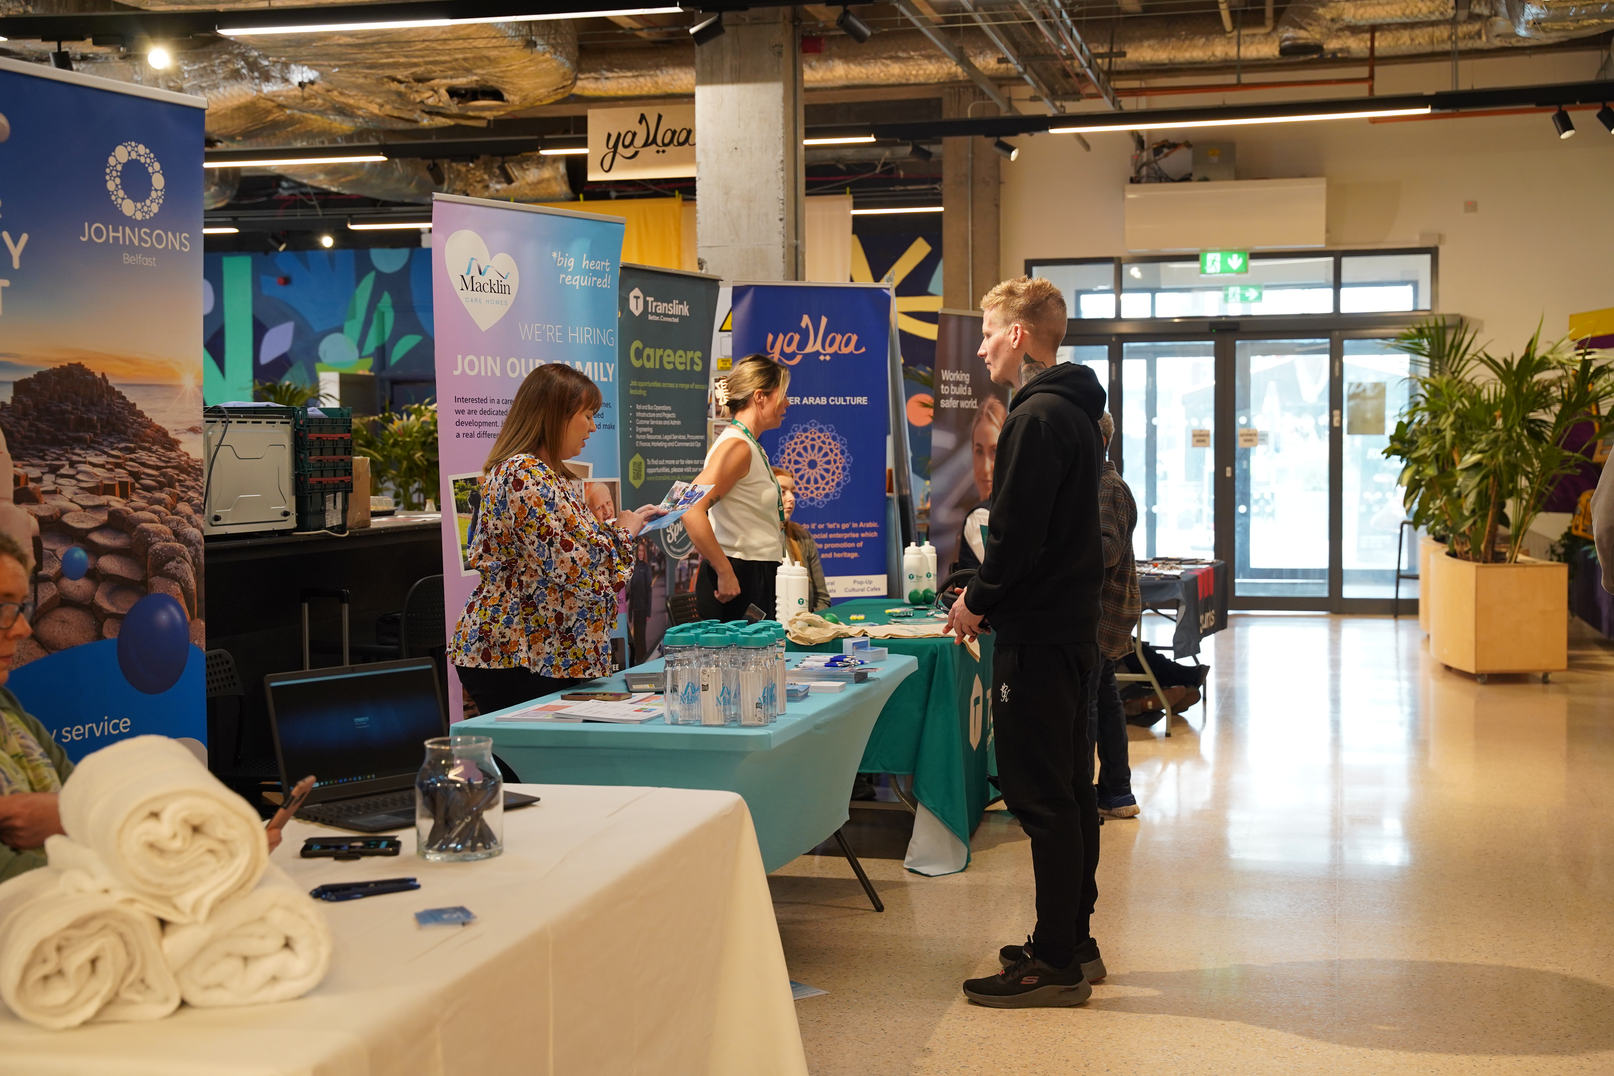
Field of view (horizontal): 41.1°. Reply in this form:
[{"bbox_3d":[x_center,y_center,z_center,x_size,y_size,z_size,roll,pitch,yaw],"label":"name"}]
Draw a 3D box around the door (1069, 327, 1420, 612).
[{"bbox_3d":[3.588,-0.586,18.298,3.276,2.419,0.150,0,2,14],"label":"door"}]

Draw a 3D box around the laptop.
[{"bbox_3d":[-0.702,0.352,3.750,0.287,0.244,0.368,1,3,41],"label":"laptop"}]

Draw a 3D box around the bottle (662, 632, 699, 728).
[{"bbox_3d":[-0.300,0.326,5.092,0.075,0.222,0.075,0,2,13],"label":"bottle"}]

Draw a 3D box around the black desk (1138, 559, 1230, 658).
[{"bbox_3d":[1.712,0.546,11.138,0.720,0.750,1.680,0,2,18],"label":"black desk"}]

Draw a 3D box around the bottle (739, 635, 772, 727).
[{"bbox_3d":[-0.126,0.326,5.046,0.075,0.222,0.075,0,2,13],"label":"bottle"}]

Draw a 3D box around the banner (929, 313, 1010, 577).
[{"bbox_3d":[0.951,-0.170,11.845,0.200,2.137,0.760,1,3,37],"label":"banner"}]

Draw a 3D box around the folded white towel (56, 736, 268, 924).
[{"bbox_3d":[-0.769,0.339,2.546,0.170,0.150,0.380,-1,3,-25],"label":"folded white towel"}]

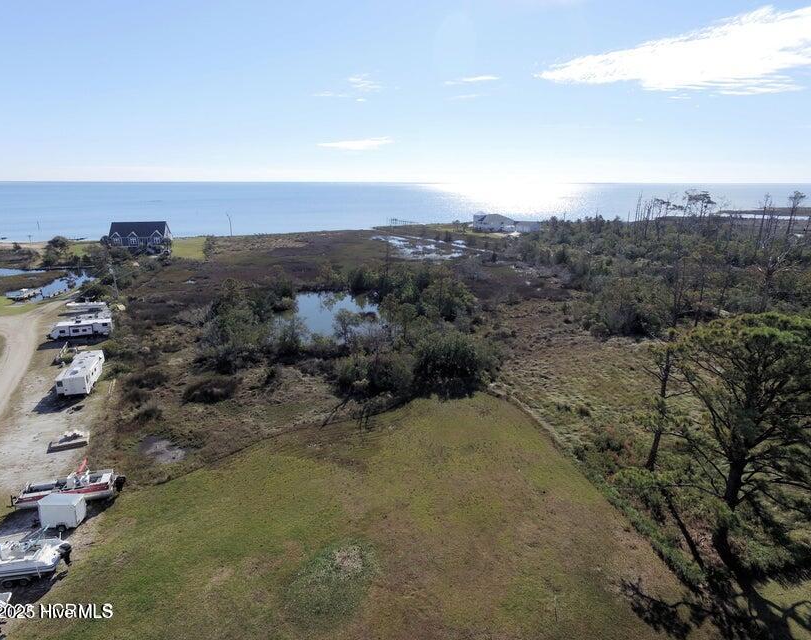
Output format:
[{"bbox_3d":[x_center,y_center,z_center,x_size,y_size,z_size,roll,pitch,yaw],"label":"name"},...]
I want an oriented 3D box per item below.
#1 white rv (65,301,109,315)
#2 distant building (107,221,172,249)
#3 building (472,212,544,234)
[{"bbox_3d":[-71.991,-3.399,111.533,8.800,2.500,2.500,-3,16,-12],"label":"white rv"},{"bbox_3d":[-109.403,-34.378,204.439,20.500,11.400,13.000,-5,16,-16],"label":"distant building"},{"bbox_3d":[58.664,-57.700,291.238,35.000,10.000,16.000,2,16,8],"label":"building"}]

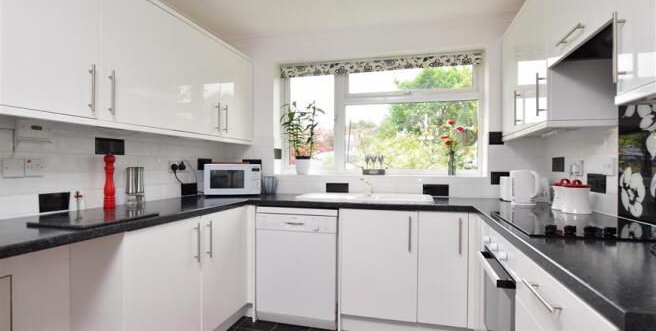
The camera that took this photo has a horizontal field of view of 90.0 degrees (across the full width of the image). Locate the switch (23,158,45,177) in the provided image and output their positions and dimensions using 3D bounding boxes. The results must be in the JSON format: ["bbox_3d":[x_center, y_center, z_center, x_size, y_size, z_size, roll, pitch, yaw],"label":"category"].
[{"bbox_3d":[-1.446,0.012,1.620,0.014,0.087,0.084,0,0,16],"label":"switch"}]

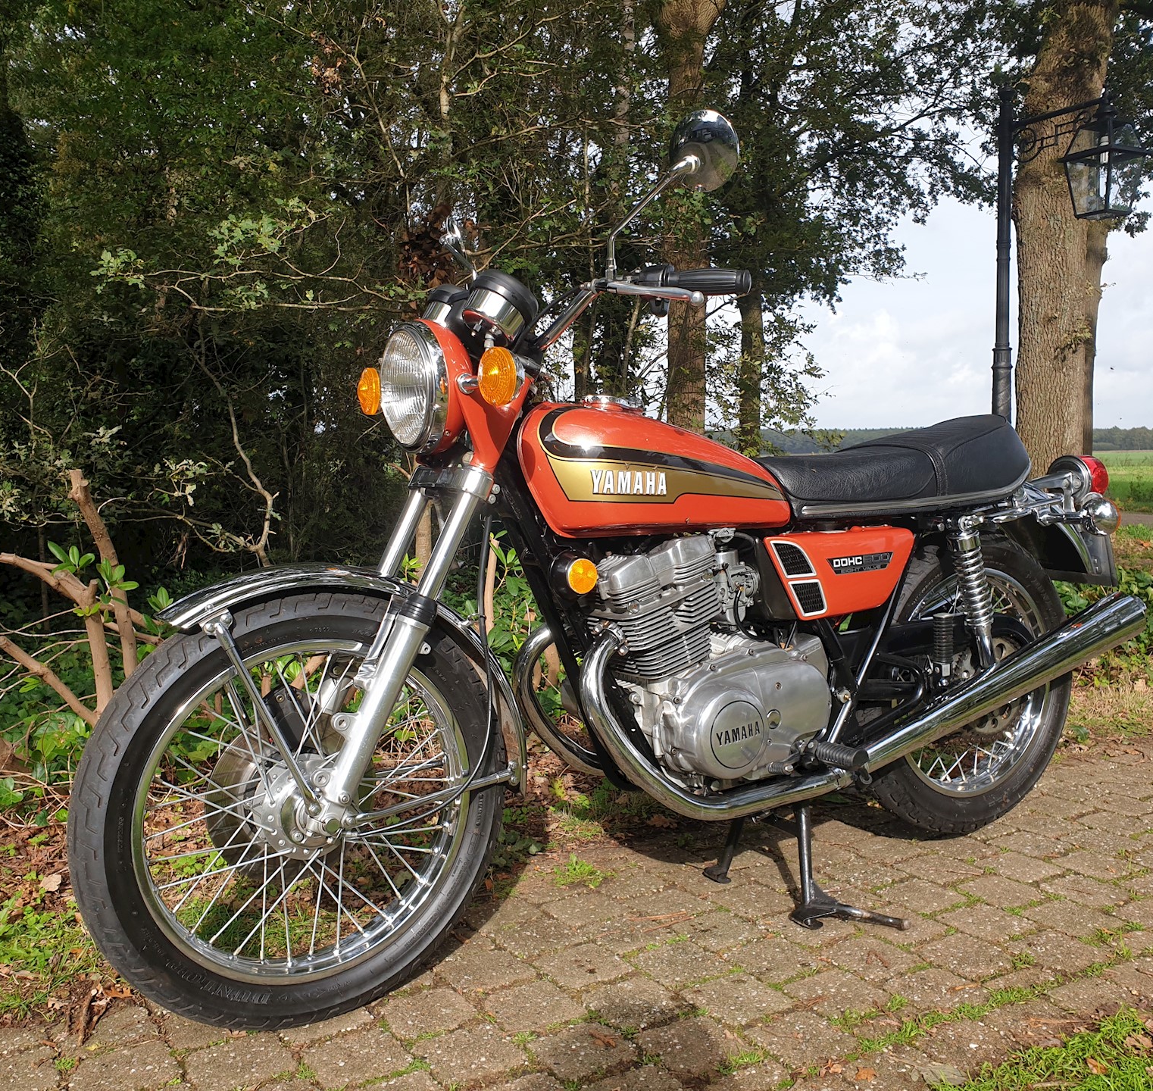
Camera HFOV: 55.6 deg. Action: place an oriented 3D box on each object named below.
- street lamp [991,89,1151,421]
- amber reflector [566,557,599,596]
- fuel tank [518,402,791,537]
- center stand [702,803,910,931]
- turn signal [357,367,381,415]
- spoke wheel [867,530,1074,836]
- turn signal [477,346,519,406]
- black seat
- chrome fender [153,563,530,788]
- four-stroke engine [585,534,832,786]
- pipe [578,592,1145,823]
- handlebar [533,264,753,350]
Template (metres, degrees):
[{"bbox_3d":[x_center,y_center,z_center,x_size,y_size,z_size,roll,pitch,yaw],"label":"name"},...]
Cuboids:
[{"bbox_3d":[2.767,-1.185,6.202,0.380,2.932,0.850,-6,6,-44],"label":"street lamp"},{"bbox_3d":[0.007,0.049,1.715,0.058,0.058,0.018,-5,5,-29],"label":"amber reflector"},{"bbox_3d":[0.143,-0.143,1.915,0.515,0.225,0.270,-5,5,-29],"label":"fuel tank"},{"bbox_3d":[0.404,0.548,2.032,0.190,0.262,0.430,-5,5,-29],"label":"center stand"},{"bbox_3d":[-0.345,-0.269,1.903,0.065,0.084,0.084,-5,5,-32],"label":"turn signal"},{"bbox_3d":[0.823,0.286,2.321,0.650,0.650,0.106,-5,5,-29],"label":"spoke wheel"},{"bbox_3d":[-0.093,-0.233,1.507,0.065,0.084,0.084,-5,5,-32],"label":"turn signal"},{"bbox_3d":[0.647,-0.169,2.200,0.715,0.180,0.260,-5,5,-29],"label":"black seat"},{"bbox_3d":[-0.335,0.225,1.665,0.565,0.412,0.115,-5,5,-32],"label":"chrome fender"},{"bbox_3d":[0.198,0.204,1.962,0.445,0.452,0.420,-5,5,-29],"label":"four-stroke engine"},{"bbox_3d":[0.594,0.245,1.990,1.295,0.350,0.175,-5,5,-29],"label":"pipe"},{"bbox_3d":[-0.052,-0.347,1.795,0.230,0.127,0.830,-5,5,-32],"label":"handlebar"}]

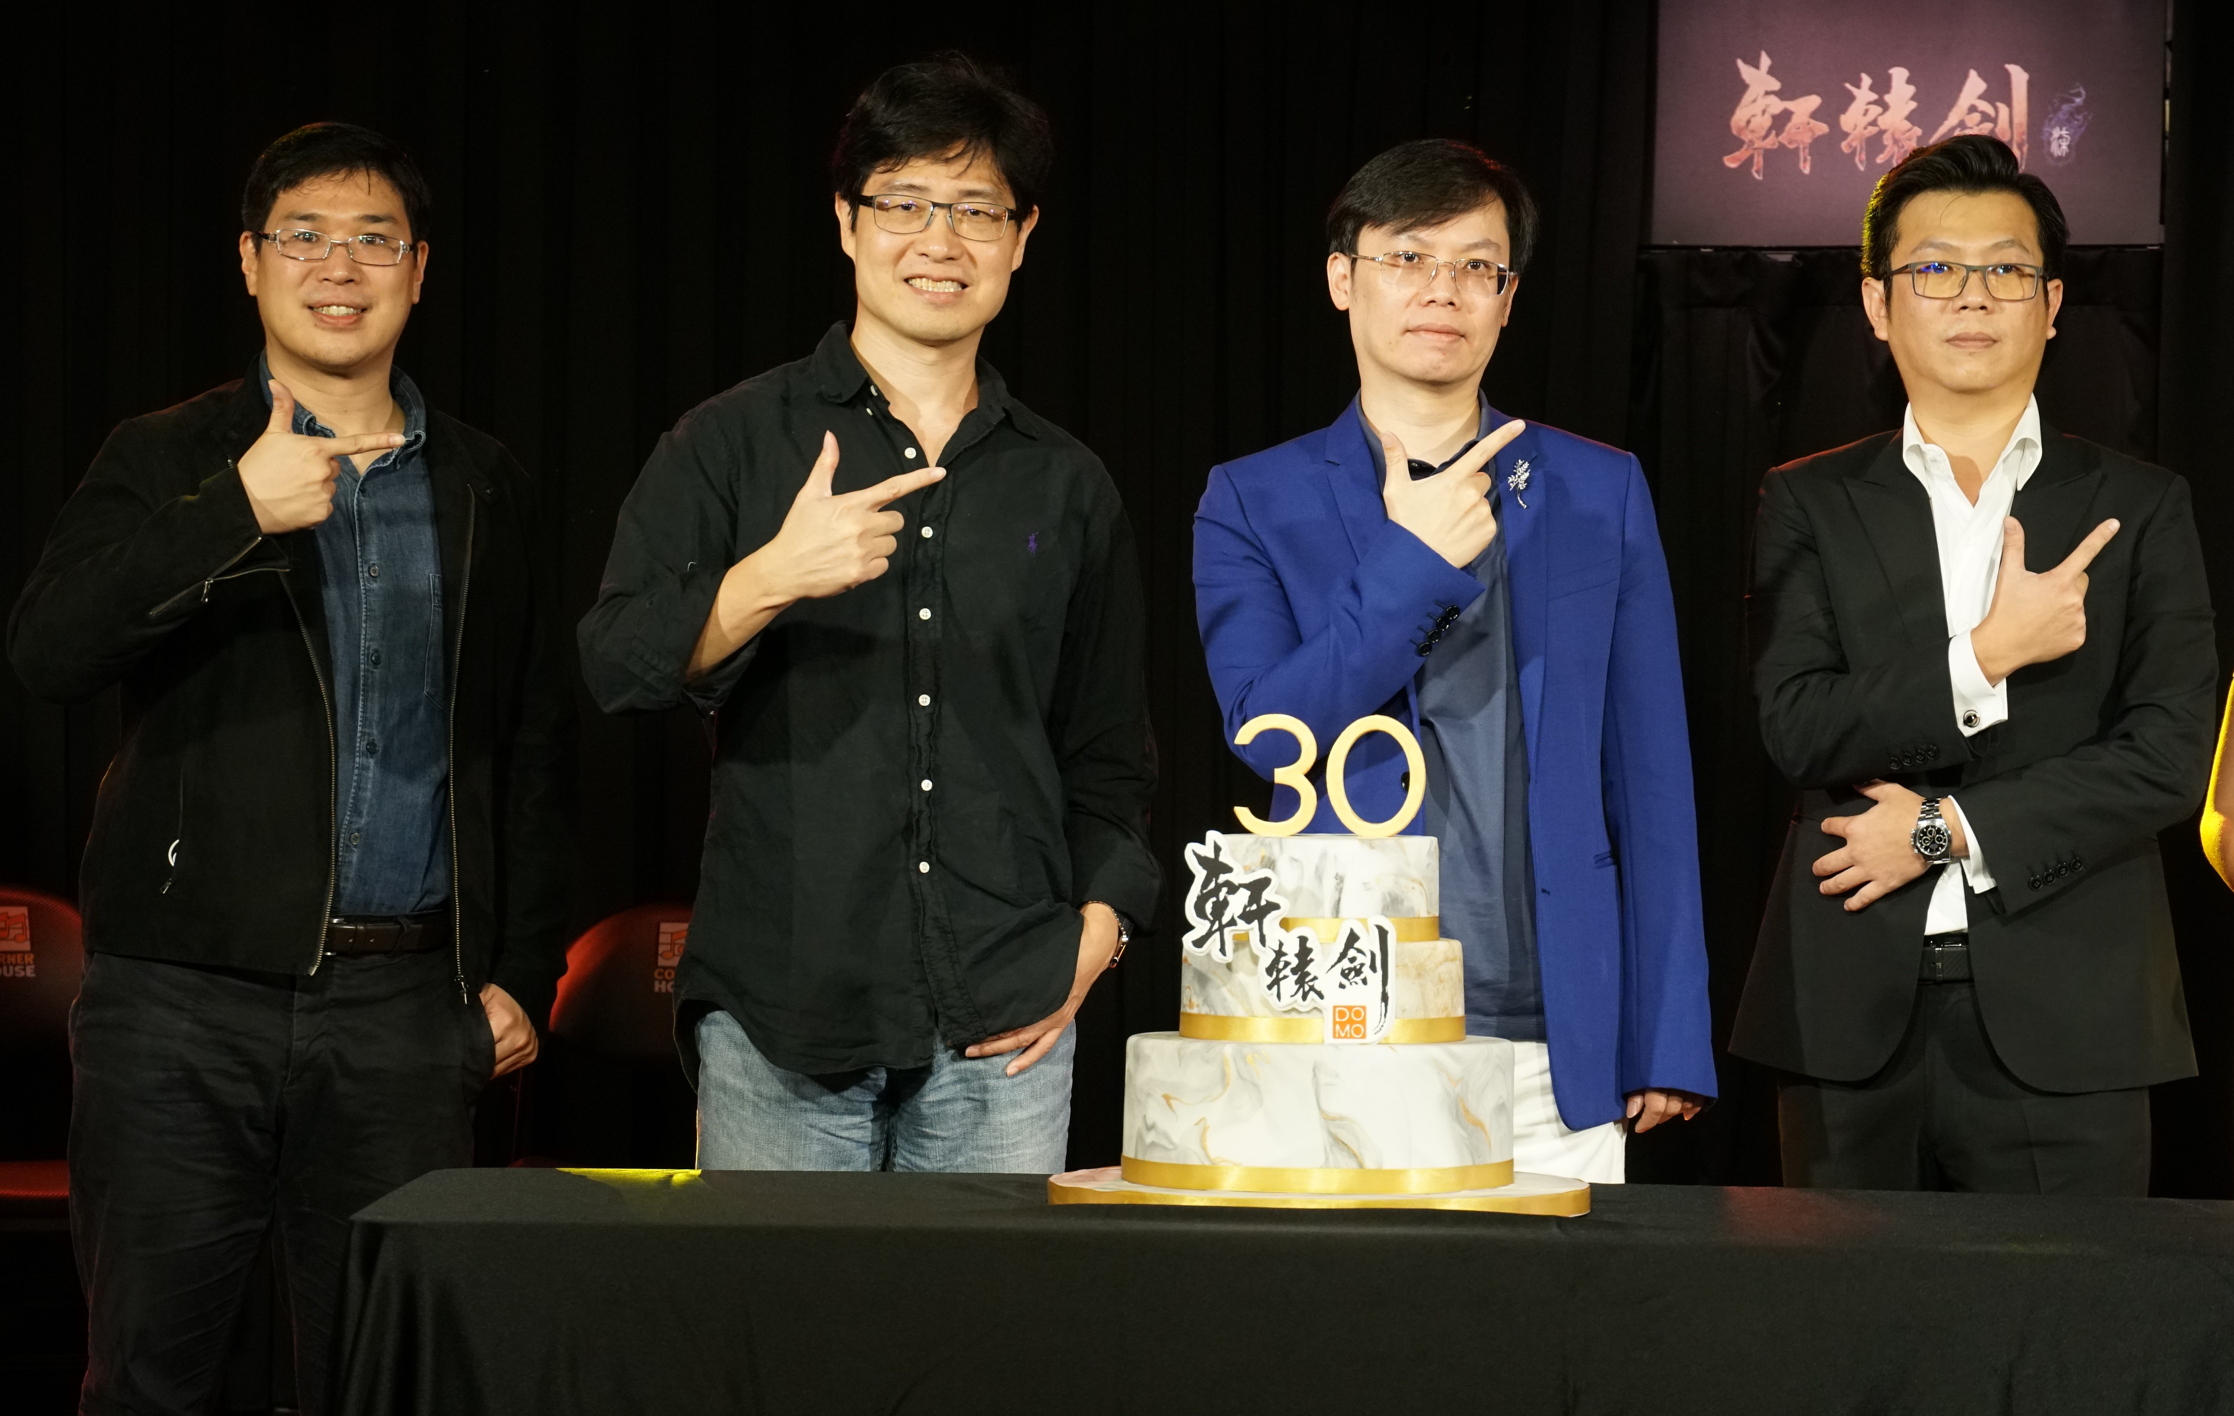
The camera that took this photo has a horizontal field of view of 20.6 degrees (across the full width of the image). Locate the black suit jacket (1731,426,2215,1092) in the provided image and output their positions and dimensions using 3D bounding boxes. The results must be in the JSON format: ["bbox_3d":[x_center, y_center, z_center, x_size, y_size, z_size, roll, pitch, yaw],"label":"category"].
[{"bbox_3d":[0.862,0.051,6.200,0.490,0.670,0.360,1,-1,5],"label":"black suit jacket"}]

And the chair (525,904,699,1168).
[{"bbox_3d":[-0.610,0.690,8.500,0.460,0.860,0.500,1,-1,-3],"label":"chair"}]

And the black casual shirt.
[{"bbox_3d":[-0.243,-0.008,5.950,0.540,0.715,0.380,1,-1,-8],"label":"black casual shirt"}]

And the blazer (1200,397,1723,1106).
[{"bbox_3d":[0.338,0.055,6.150,0.525,0.730,0.360,1,-1,1],"label":"blazer"}]

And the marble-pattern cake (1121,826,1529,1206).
[{"bbox_3d":[0.182,0.270,5.500,0.352,0.310,0.352,1,-1,0],"label":"marble-pattern cake"}]

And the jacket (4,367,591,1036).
[{"bbox_3d":[-0.822,-0.010,6.150,0.550,0.670,0.380,1,-1,-14],"label":"jacket"}]

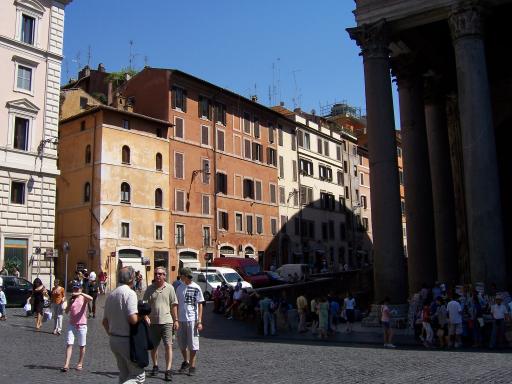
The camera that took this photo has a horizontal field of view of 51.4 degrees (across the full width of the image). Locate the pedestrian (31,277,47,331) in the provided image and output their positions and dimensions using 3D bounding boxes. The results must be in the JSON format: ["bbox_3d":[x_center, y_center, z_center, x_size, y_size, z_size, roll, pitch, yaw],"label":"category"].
[{"bbox_3d":[-6.819,3.528,16.771,0.500,1.650,0.400,2,-11,-18],"label":"pedestrian"}]

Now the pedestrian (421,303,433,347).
[{"bbox_3d":[6.796,5.293,21.331,0.500,1.660,0.450,-5,-10,26],"label":"pedestrian"}]

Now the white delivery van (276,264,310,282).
[{"bbox_3d":[3.243,8.356,54.000,4.000,1.860,1.680,-7,-11,37],"label":"white delivery van"}]

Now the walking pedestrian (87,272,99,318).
[{"bbox_3d":[-6.315,4.000,20.709,0.500,1.720,0.420,0,-9,-6],"label":"walking pedestrian"}]

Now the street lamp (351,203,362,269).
[{"bbox_3d":[11.269,4.829,58.982,1.000,7.400,1.000,-9,-13,37],"label":"street lamp"}]

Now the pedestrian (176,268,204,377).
[{"bbox_3d":[-1.108,2.178,9.010,0.540,1.750,0.450,0,-9,-9],"label":"pedestrian"}]

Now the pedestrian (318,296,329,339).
[{"bbox_3d":[2.753,5.122,21.715,0.500,1.650,0.380,-3,-10,10],"label":"pedestrian"}]

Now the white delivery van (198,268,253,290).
[{"bbox_3d":[-2.123,6.857,39.622,1.900,2.120,4.600,8,-14,-41],"label":"white delivery van"}]

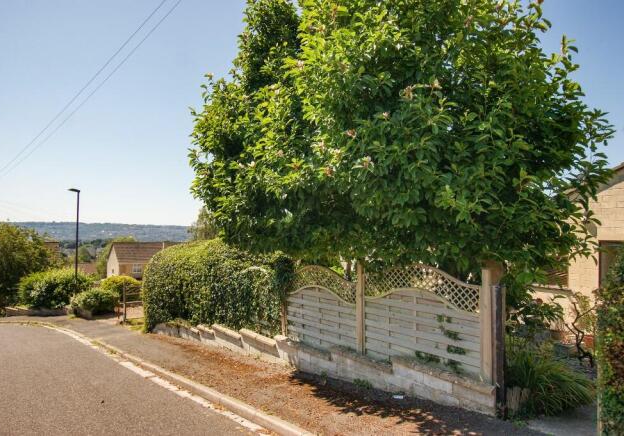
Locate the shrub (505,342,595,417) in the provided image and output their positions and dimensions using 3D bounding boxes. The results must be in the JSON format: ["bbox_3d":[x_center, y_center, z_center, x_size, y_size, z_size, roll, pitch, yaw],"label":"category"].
[{"bbox_3d":[2.817,1.856,4.750,0.950,0.700,0.880,-1,-2,37],"label":"shrub"}]

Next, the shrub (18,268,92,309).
[{"bbox_3d":[-11.122,3.106,17.400,2.800,1.650,2.000,0,-1,-6],"label":"shrub"}]

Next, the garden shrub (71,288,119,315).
[{"bbox_3d":[-8.452,3.272,15.600,1.650,0.980,1.350,-1,-2,37],"label":"garden shrub"}]

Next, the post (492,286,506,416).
[{"bbox_3d":[2.069,1.446,4.420,0.105,1.440,0.105,1,-2,-43],"label":"post"}]

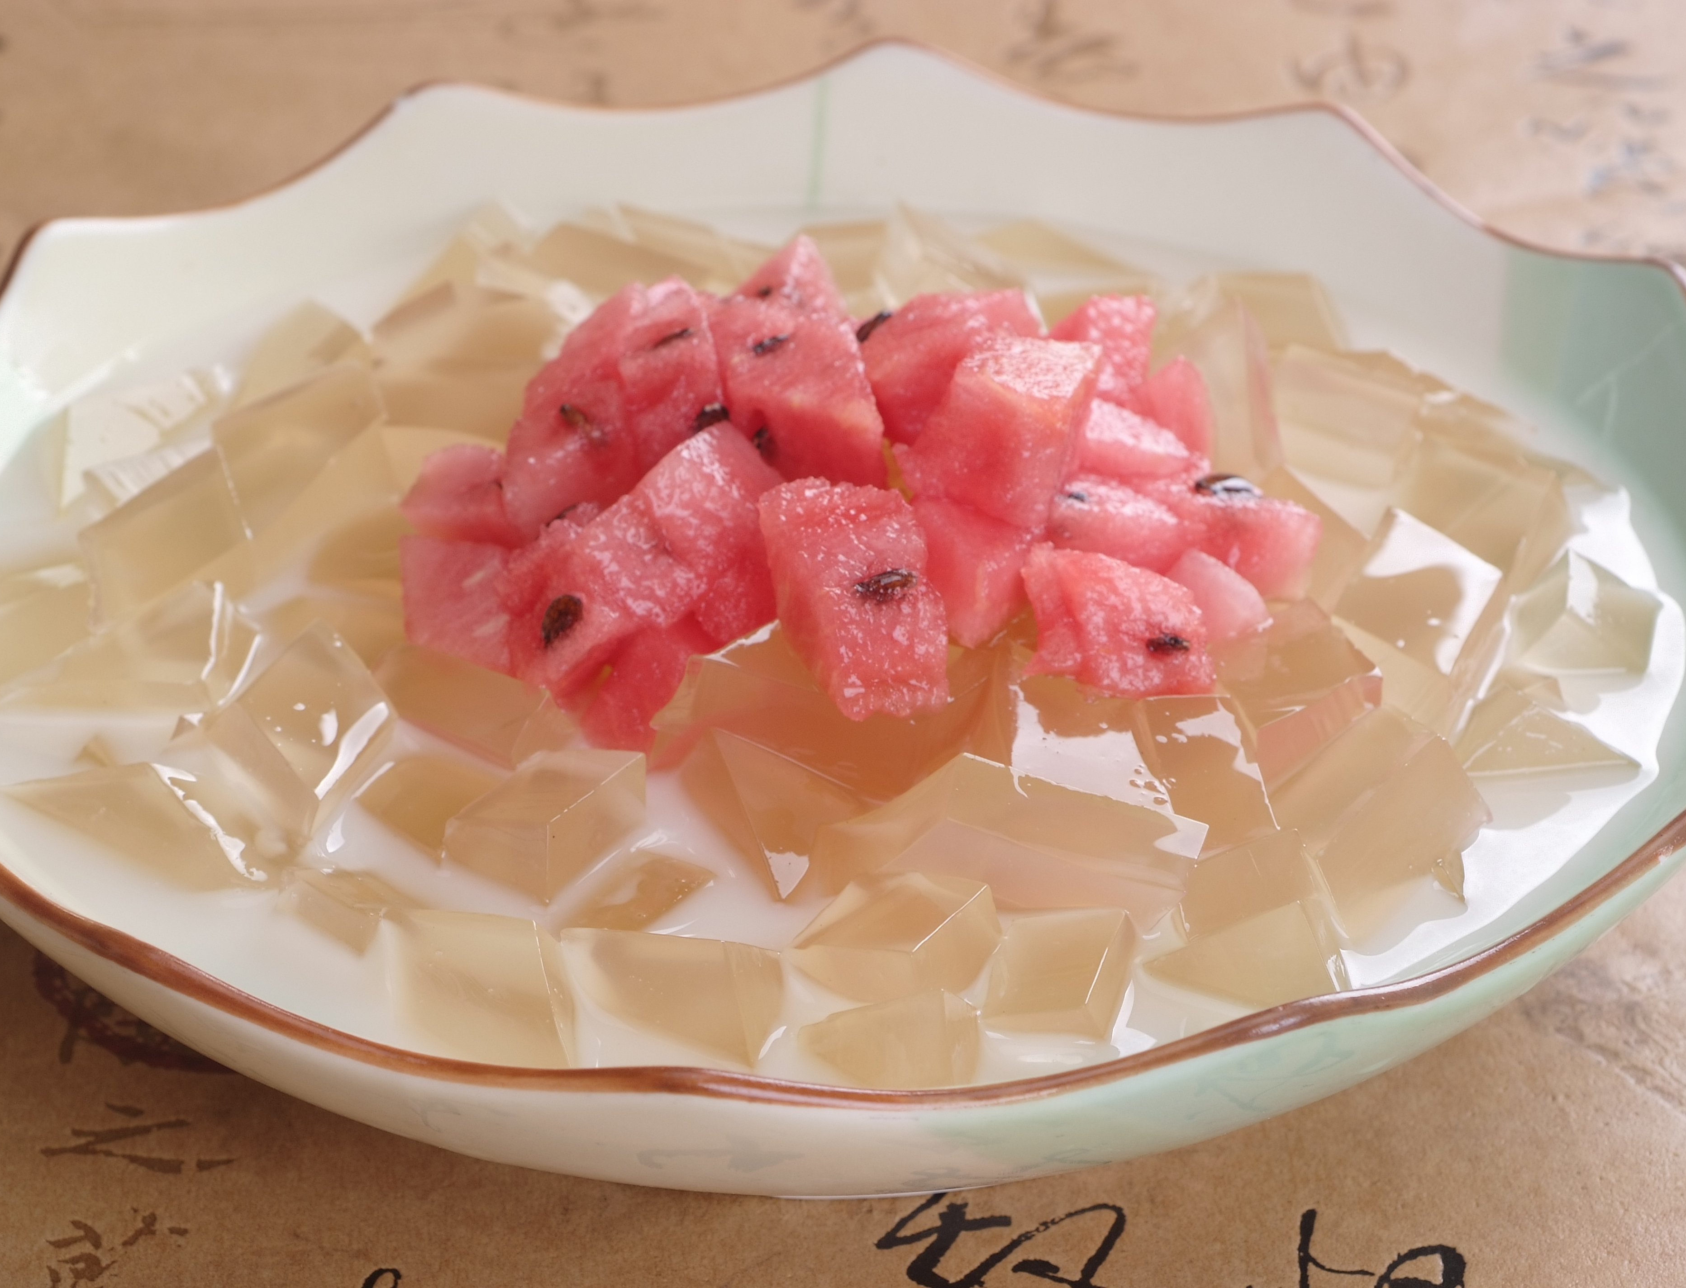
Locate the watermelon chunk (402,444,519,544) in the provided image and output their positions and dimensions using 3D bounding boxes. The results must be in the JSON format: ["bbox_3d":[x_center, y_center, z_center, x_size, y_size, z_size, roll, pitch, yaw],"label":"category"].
[{"bbox_3d":[-0.049,-0.017,0.636,0.018,0.013,0.015,11,33,17],"label":"watermelon chunk"}]

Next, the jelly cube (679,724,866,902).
[{"bbox_3d":[-0.009,0.026,0.615,0.021,0.014,0.020,20,52,-40],"label":"jelly cube"}]

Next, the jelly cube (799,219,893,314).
[{"bbox_3d":[0.000,-0.059,0.754,0.014,0.012,0.016,-2,13,4],"label":"jelly cube"}]

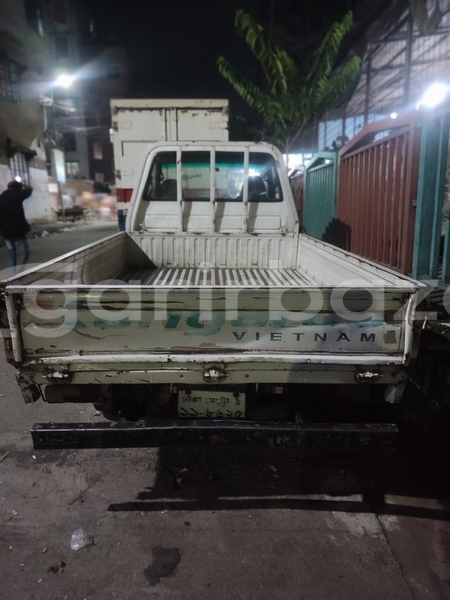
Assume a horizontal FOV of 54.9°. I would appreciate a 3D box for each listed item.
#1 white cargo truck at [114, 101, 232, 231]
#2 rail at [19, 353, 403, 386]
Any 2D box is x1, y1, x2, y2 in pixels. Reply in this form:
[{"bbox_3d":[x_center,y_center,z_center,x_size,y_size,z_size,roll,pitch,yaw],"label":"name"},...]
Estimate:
[{"bbox_3d":[-0.991,-2.470,10.165,1.950,3.000,5.500,0,13,-2],"label":"white cargo truck"},{"bbox_3d":[-0.045,0.276,1.768,1.550,0.120,0.080,0,13,-2],"label":"rail"}]

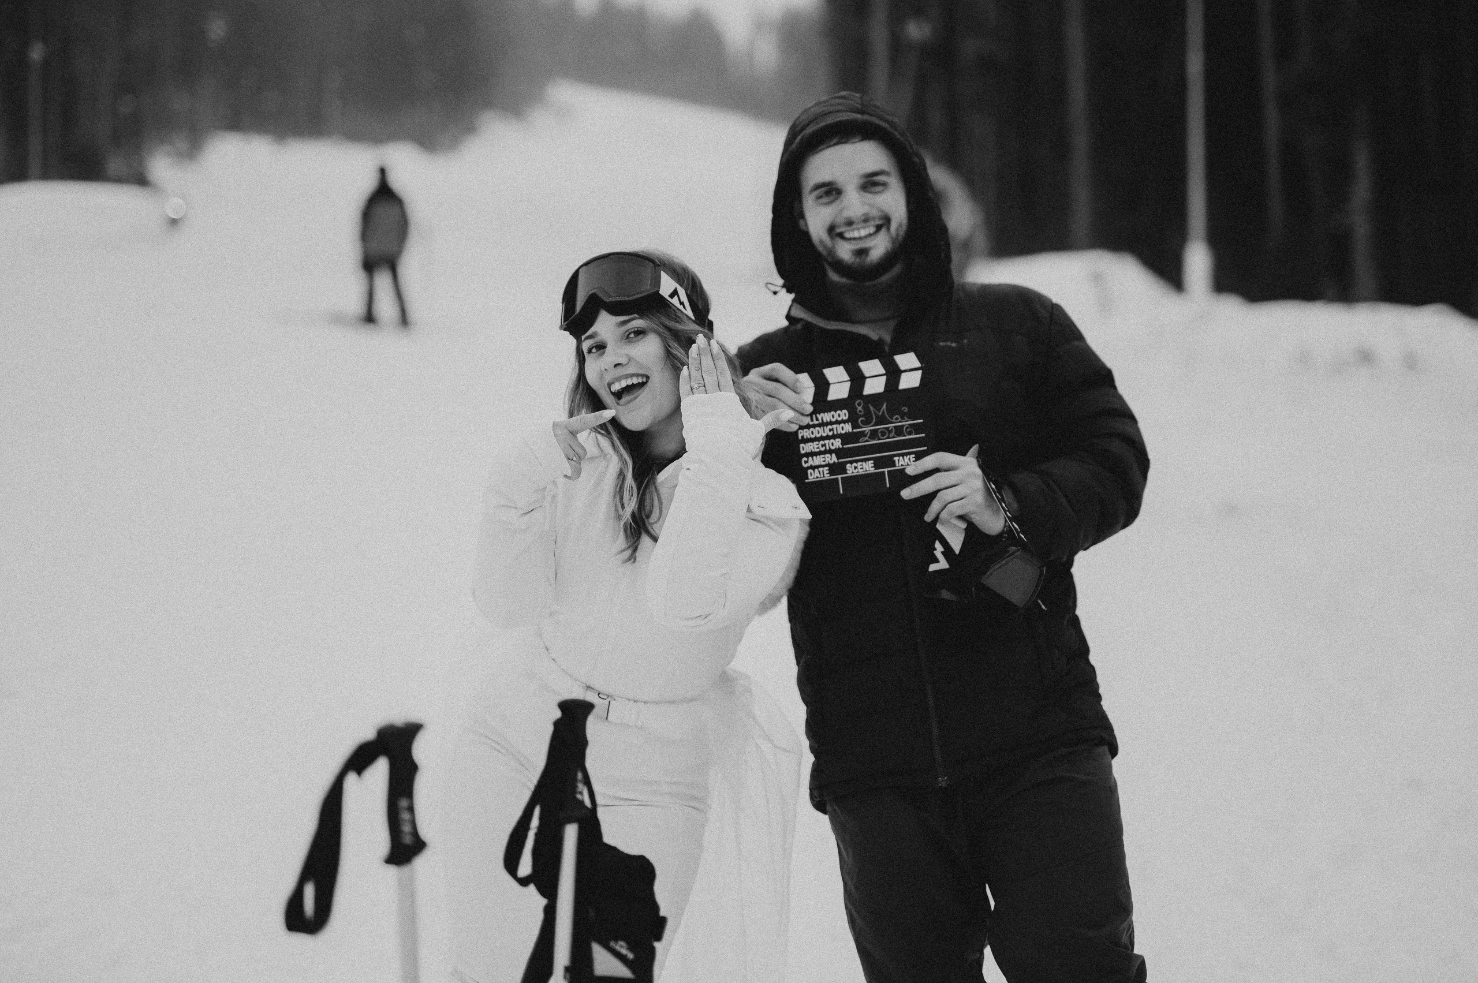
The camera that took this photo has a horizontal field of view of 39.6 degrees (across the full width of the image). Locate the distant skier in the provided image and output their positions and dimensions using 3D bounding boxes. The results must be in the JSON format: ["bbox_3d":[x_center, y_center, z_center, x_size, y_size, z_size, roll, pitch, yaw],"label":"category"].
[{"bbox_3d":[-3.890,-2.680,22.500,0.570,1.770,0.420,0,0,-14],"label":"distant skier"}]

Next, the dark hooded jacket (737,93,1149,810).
[{"bbox_3d":[0.267,-0.065,2.850,0.600,0.980,0.420,-6,0,11],"label":"dark hooded jacket"}]

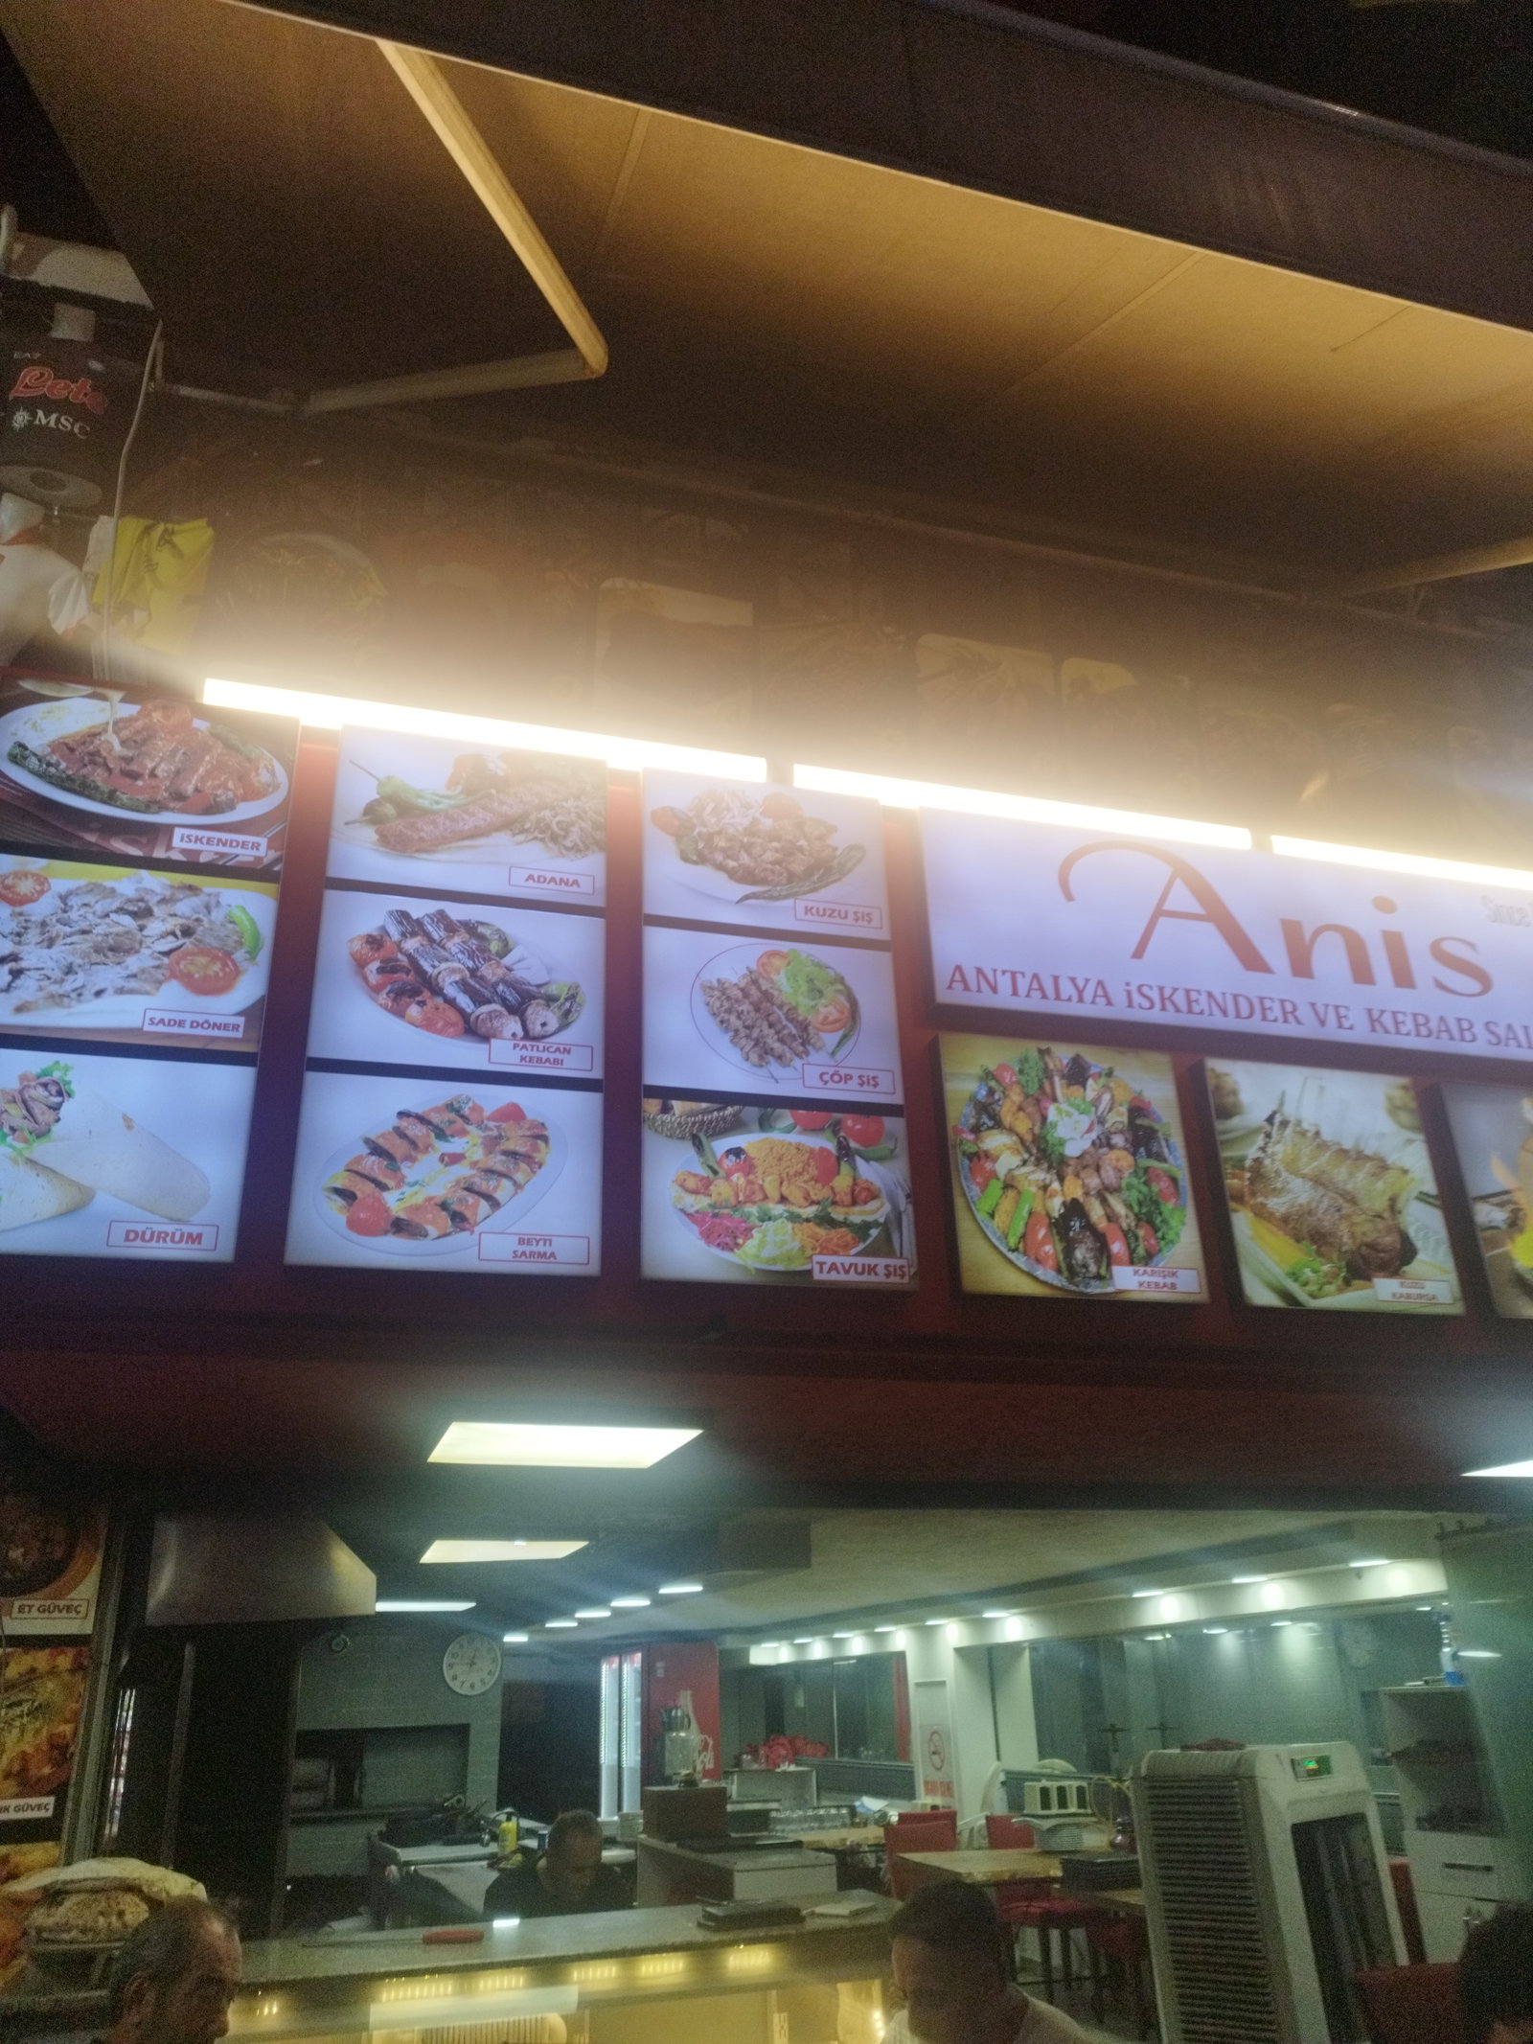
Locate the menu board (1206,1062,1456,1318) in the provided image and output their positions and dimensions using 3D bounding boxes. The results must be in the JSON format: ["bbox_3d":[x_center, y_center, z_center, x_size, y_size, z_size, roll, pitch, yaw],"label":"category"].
[{"bbox_3d":[1.272,0.381,3.225,0.565,0.572,0.070,5,-26,-16],"label":"menu board"}]

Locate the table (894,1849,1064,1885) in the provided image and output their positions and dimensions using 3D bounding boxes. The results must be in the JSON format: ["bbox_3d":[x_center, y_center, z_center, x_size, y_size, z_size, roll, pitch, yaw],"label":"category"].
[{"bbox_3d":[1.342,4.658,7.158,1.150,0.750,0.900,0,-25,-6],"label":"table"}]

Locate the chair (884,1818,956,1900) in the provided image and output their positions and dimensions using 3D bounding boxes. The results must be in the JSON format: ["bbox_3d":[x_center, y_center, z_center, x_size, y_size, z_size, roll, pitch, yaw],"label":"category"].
[{"bbox_3d":[0.949,4.785,7.581,0.440,0.900,0.530,5,-26,-16],"label":"chair"}]

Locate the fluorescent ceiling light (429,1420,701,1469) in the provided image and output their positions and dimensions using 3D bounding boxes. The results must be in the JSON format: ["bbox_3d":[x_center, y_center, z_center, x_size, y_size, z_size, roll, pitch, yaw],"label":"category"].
[{"bbox_3d":[-0.499,1.010,3.434,0.600,0.050,0.620,5,-26,-16],"label":"fluorescent ceiling light"}]

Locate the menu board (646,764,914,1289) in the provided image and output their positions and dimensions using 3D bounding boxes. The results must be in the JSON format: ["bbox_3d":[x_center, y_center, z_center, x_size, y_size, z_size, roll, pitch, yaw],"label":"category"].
[{"bbox_3d":[0.003,-0.002,2.985,0.554,1.140,0.070,5,-26,-16],"label":"menu board"}]

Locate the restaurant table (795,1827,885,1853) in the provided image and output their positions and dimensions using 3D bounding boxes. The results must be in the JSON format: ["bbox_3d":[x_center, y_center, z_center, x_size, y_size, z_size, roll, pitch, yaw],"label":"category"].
[{"bbox_3d":[0.688,5.278,8.457,1.150,0.750,0.830,5,-26,-16],"label":"restaurant table"}]

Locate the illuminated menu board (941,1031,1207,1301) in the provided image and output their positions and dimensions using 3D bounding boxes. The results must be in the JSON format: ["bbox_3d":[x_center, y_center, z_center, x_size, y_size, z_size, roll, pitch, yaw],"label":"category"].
[{"bbox_3d":[0.644,0.321,3.045,0.567,0.567,0.070,5,-26,-16],"label":"illuminated menu board"}]

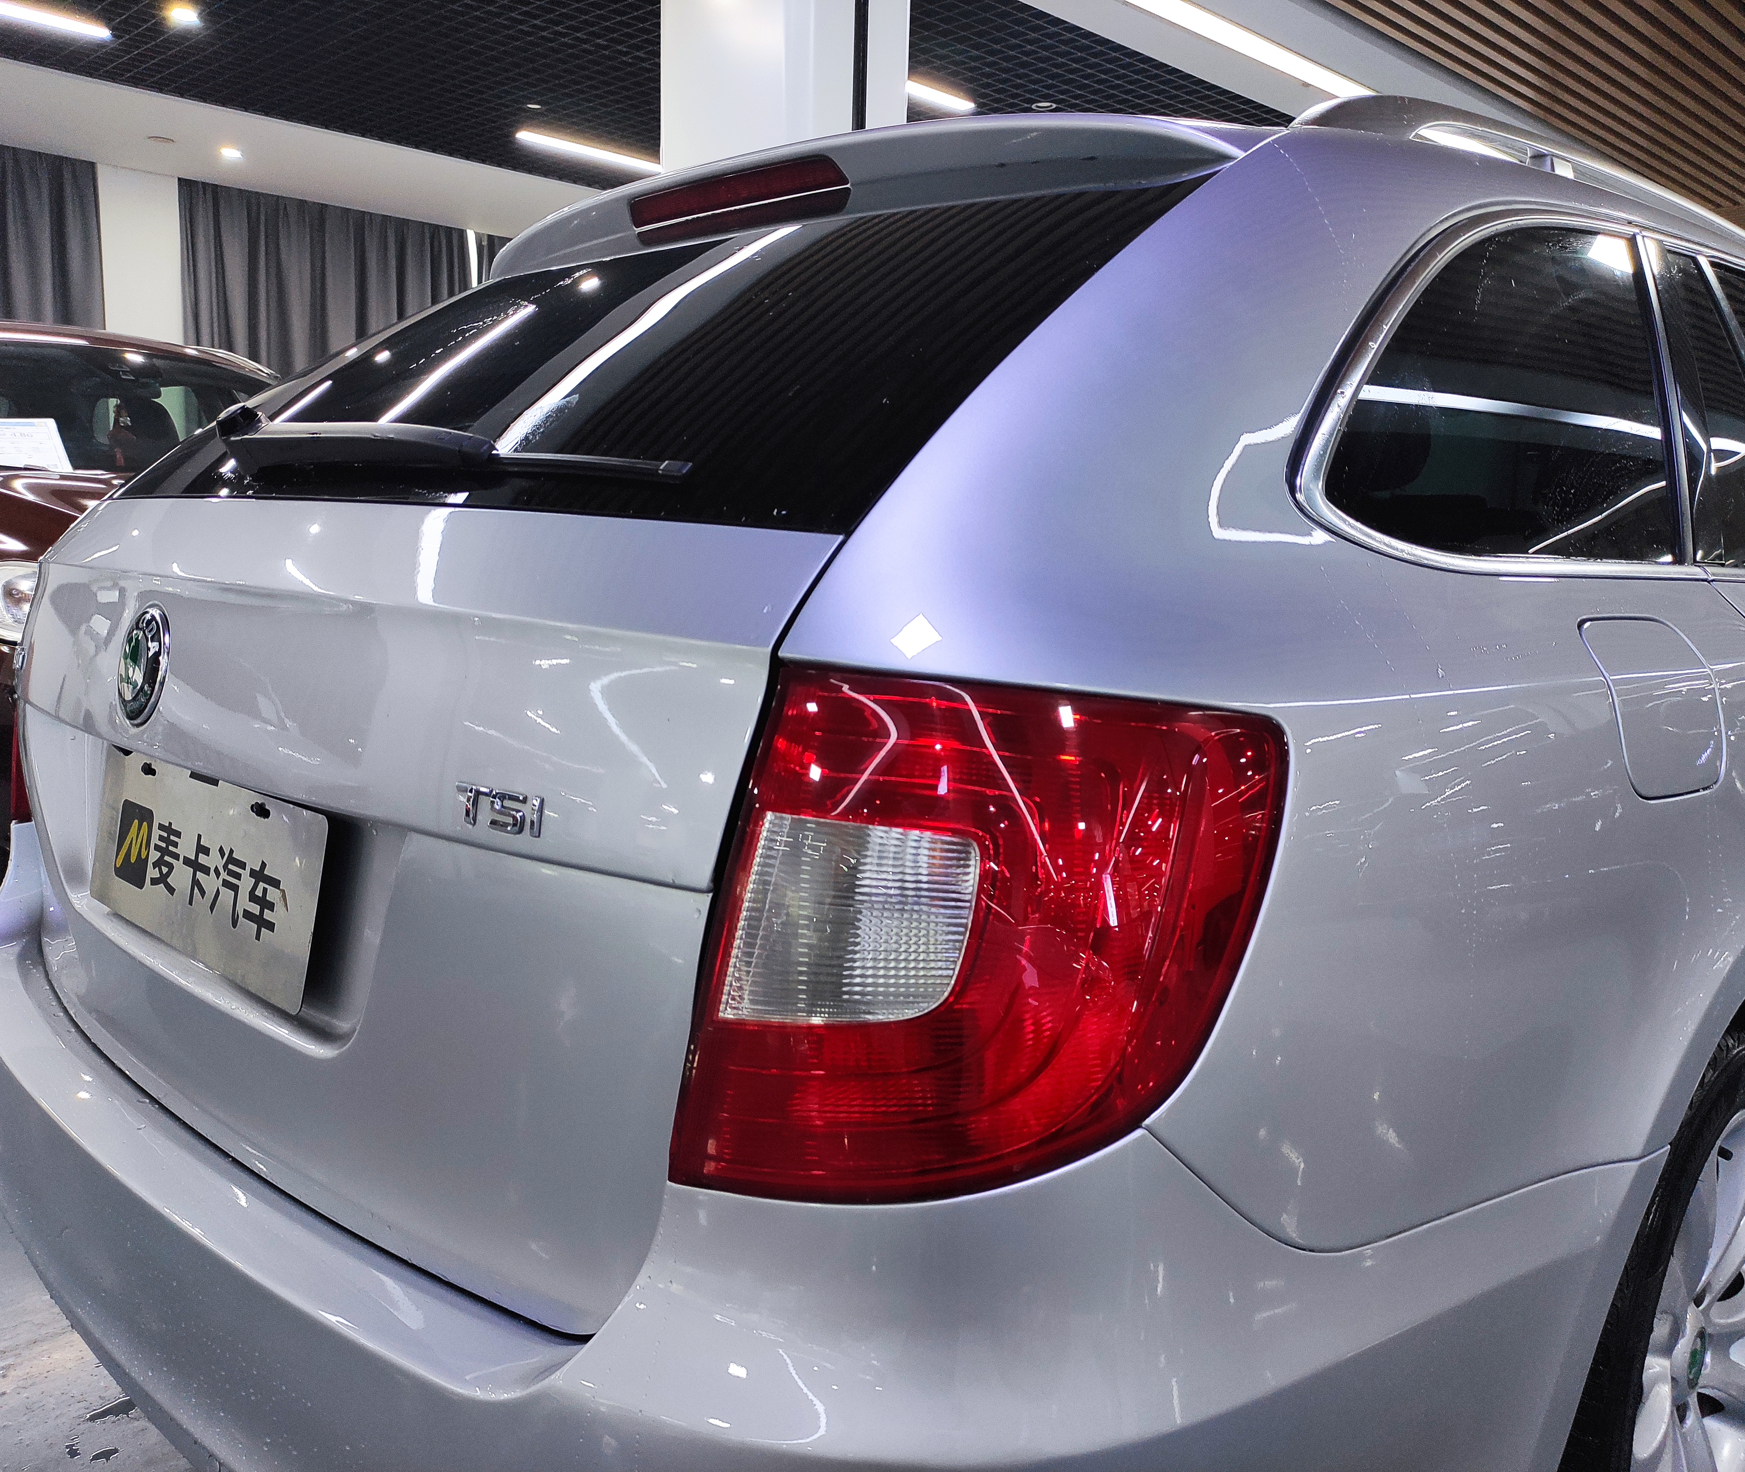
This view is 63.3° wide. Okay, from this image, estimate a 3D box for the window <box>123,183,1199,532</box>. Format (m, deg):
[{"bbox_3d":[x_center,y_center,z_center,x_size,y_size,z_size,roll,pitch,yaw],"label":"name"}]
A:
[{"bbox_3d":[-0.310,-0.327,1.259,1.220,0.073,0.563,9,41,44],"label":"window"}]

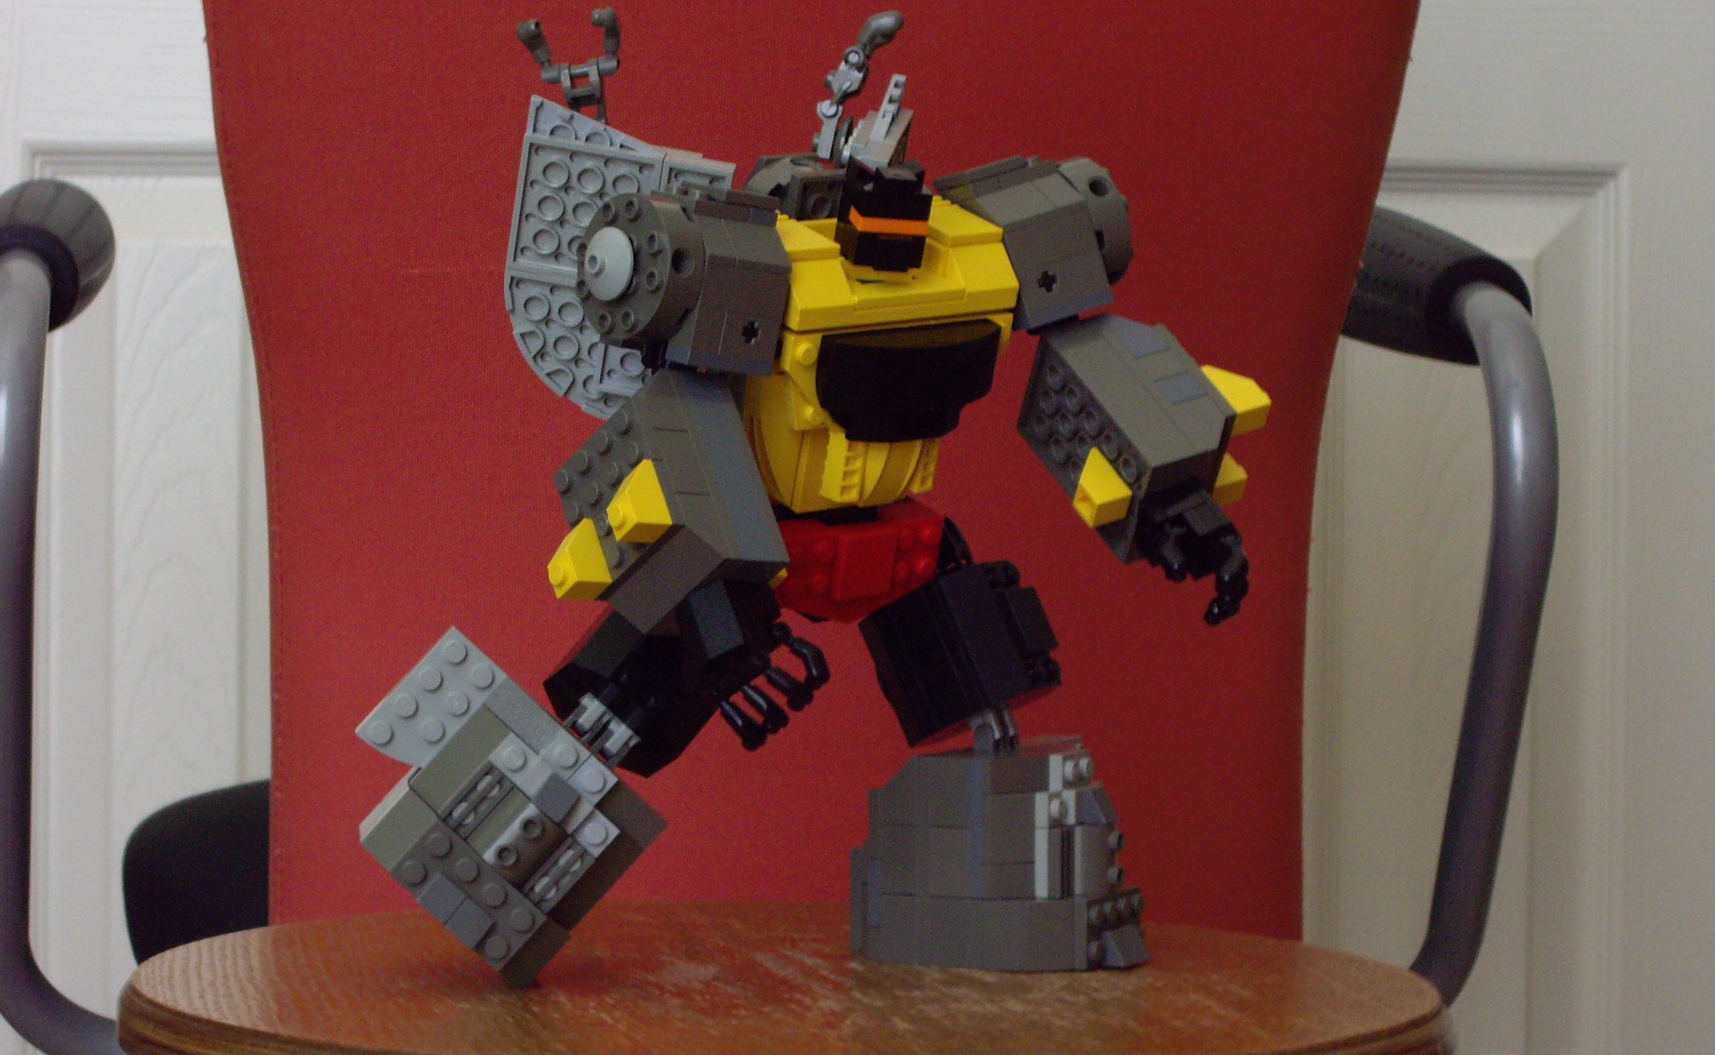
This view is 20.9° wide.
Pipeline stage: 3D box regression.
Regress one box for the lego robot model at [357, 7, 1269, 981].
[{"bbox_3d":[-0.007,-0.008,1.040,0.215,0.212,0.122,0,2,-34],"label":"lego robot model"}]

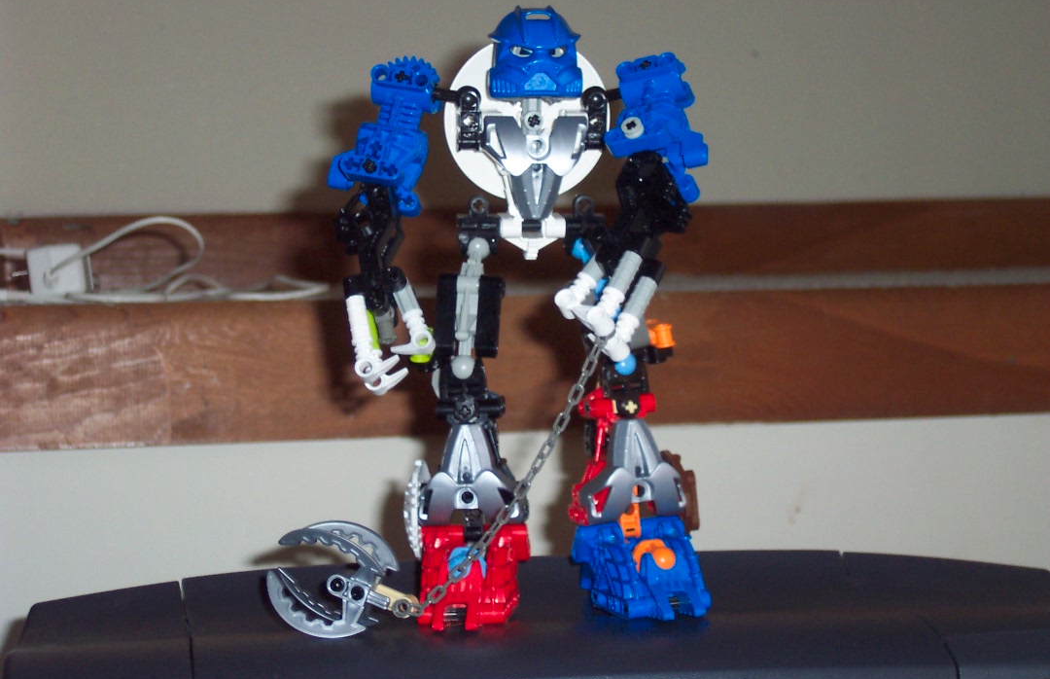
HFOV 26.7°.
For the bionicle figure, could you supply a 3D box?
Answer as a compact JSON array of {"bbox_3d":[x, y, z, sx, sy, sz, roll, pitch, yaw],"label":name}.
[{"bbox_3d":[-0.014,-0.009,0.832,0.163,0.228,0.092,-1,8,-4],"label":"bionicle figure"}]

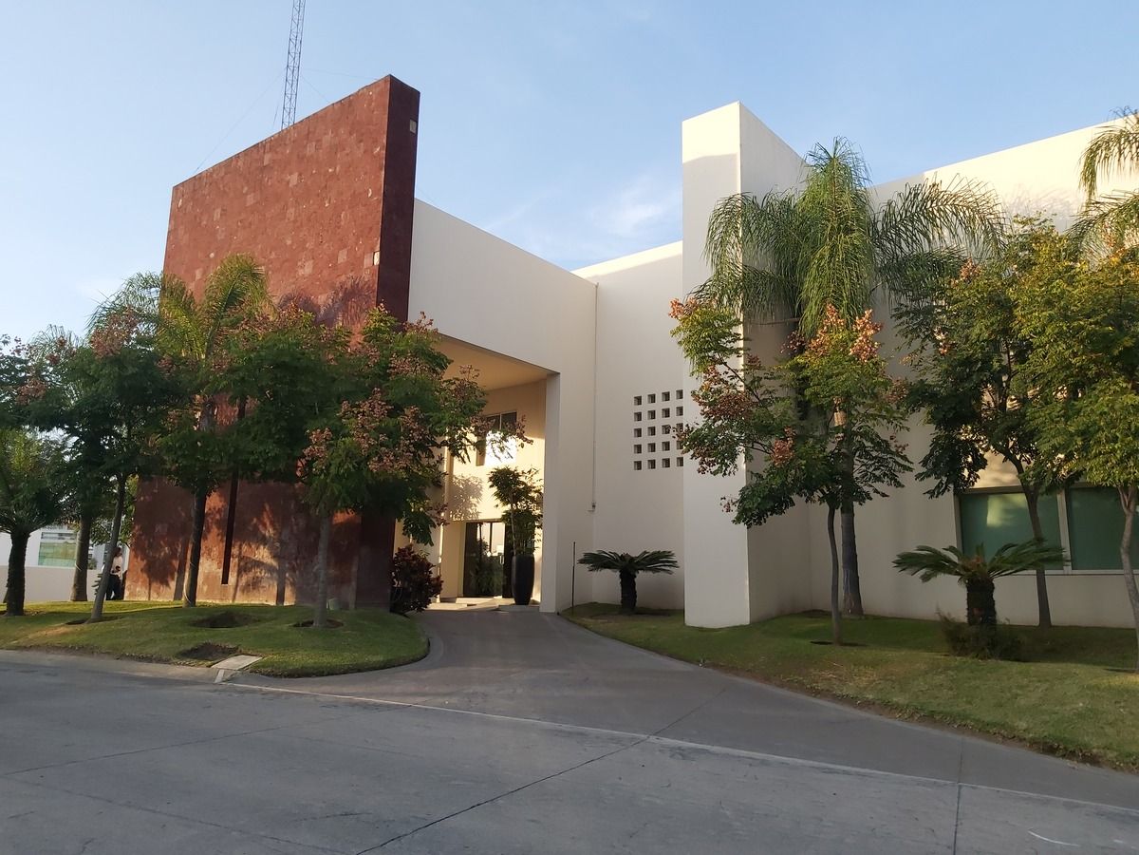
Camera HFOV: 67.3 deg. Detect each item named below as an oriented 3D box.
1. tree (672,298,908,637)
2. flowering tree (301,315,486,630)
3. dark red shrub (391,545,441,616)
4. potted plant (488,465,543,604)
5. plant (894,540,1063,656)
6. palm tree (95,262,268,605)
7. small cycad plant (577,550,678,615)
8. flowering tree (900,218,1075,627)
[{"bbox_3d":[3.942,0.641,15.176,4.140,6.130,4.030,1,-11,0],"label":"tree"},{"bbox_3d":[-3.256,0.621,15.531,3.460,5.830,3.460,1,-11,0],"label":"flowering tree"},{"bbox_3d":[-3.370,3.329,18.670,1.100,1.490,1.100,1,-11,0],"label":"dark red shrub"},{"bbox_3d":[-1.466,2.881,23.107,1.460,3.720,1.440,1,-11,0],"label":"potted plant"},{"bbox_3d":[6.431,2.668,13.419,2.600,1.800,2.500,1,-11,0],"label":"plant"},{"bbox_3d":[-9.931,-0.055,21.493,4.400,8.960,4.320,1,-11,0],"label":"palm tree"},{"bbox_3d":[1.388,3.713,20.688,2.340,1.510,2.300,1,-11,0],"label":"small cycad plant"},{"bbox_3d":[8.256,-0.277,16.709,3.390,8.110,3.070,1,-11,0],"label":"flowering tree"}]

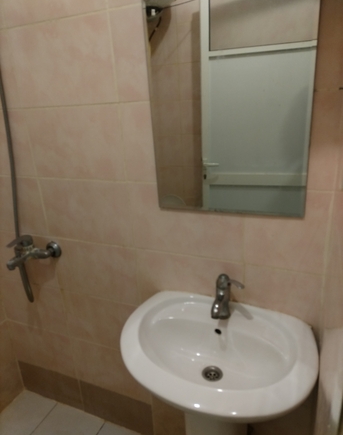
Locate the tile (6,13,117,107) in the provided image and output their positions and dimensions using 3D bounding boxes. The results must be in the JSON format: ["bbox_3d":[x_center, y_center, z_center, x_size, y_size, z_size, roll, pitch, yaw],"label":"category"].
[{"bbox_3d":[-0.354,-0.494,1.111,0.398,0.249,0.012,5,22,23],"label":"tile"}]

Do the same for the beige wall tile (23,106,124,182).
[{"bbox_3d":[-0.338,-0.259,1.198,0.398,0.249,0.012,5,22,23],"label":"beige wall tile"}]

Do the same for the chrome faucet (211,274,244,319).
[{"bbox_3d":[0.175,0.264,1.056,0.085,0.157,0.133,5,22,23],"label":"chrome faucet"}]

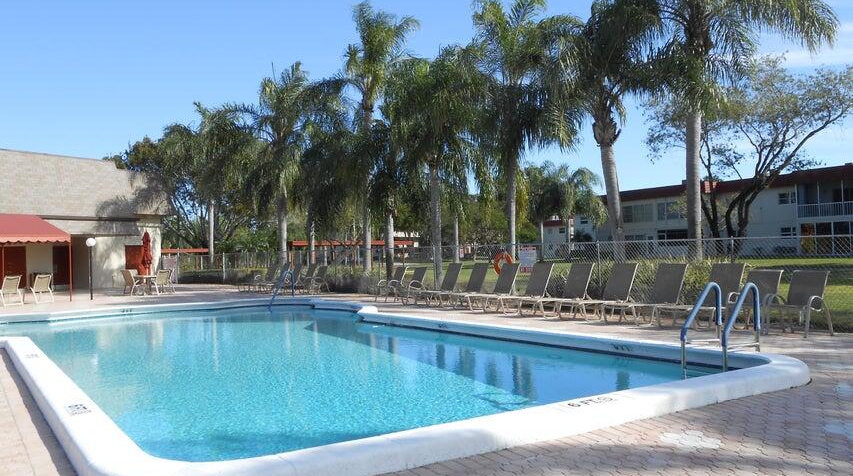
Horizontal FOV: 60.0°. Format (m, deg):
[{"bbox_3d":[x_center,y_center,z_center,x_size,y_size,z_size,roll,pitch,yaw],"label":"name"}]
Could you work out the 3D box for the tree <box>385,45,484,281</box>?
[{"bbox_3d":[0.224,-2.218,24.066,3.246,8.057,3.246,-1,-1,0],"label":"tree"}]

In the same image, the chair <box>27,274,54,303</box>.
[{"bbox_3d":[-12.596,1.670,24.208,0.720,0.930,0.620,-2,-1,44],"label":"chair"}]

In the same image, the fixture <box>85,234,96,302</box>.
[{"bbox_3d":[-11.454,1.063,25.217,0.350,2.120,0.350,-1,-1,0],"label":"fixture"}]

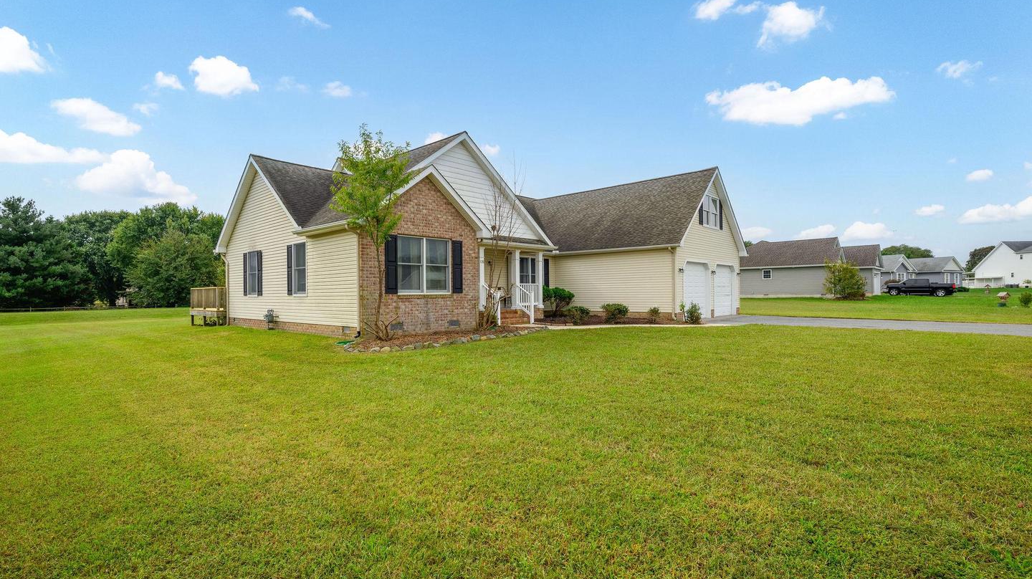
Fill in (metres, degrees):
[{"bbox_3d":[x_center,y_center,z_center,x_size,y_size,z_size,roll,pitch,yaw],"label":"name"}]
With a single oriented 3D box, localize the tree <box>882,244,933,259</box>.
[{"bbox_3d":[90.396,-5.300,113.000,10.500,11.200,10.500,-1,-1,42],"label":"tree"}]

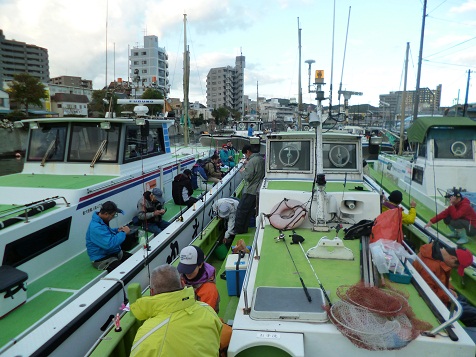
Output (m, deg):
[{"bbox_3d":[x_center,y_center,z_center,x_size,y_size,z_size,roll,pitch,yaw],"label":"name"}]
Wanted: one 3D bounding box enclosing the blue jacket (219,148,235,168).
[{"bbox_3d":[-0.411,-0.759,12.100,0.550,0.660,0.450,-8,14,-36],"label":"blue jacket"}]

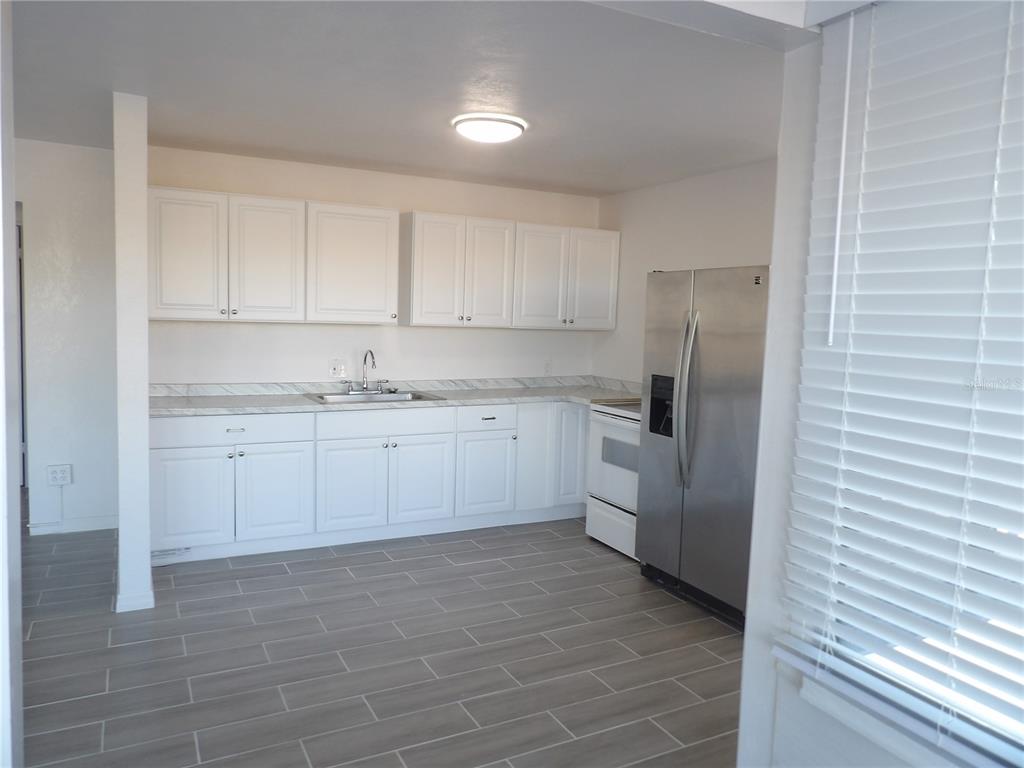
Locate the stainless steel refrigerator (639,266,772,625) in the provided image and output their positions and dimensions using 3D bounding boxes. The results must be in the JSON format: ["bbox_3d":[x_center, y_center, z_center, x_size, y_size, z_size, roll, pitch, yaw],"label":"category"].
[{"bbox_3d":[1.259,0.287,3.812,0.800,1.755,0.880,-1,6,-27],"label":"stainless steel refrigerator"}]

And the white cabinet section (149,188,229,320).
[{"bbox_3d":[-1.968,-0.761,4.298,0.447,0.745,0.325,-1,6,-27],"label":"white cabinet section"}]

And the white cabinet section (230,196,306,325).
[{"bbox_3d":[-1.568,-0.769,4.502,0.451,0.759,0.325,-1,6,-27],"label":"white cabinet section"}]

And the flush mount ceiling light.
[{"bbox_3d":[-0.115,-1.266,3.563,0.376,0.093,0.376,2,6,0],"label":"flush mount ceiling light"}]

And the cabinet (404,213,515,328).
[{"bbox_3d":[-0.404,-0.797,5.119,0.771,0.763,0.325,-1,6,-27],"label":"cabinet"}]

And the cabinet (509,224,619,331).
[{"bbox_3d":[0.347,-0.812,5.502,0.917,0.763,0.325,-1,6,-27],"label":"cabinet"}]

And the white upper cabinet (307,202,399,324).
[{"bbox_3d":[-1.105,-0.782,4.761,0.602,0.763,0.325,-1,6,-27],"label":"white upper cabinet"}]

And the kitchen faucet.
[{"bbox_3d":[-0.975,-0.075,4.830,0.060,0.298,0.225,-1,6,-27],"label":"kitchen faucet"}]

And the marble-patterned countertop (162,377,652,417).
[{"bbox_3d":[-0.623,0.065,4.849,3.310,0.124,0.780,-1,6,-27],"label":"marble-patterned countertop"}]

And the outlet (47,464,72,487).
[{"bbox_3d":[-2.855,0.577,4.490,0.120,0.124,0.045,-1,6,-27],"label":"outlet"}]

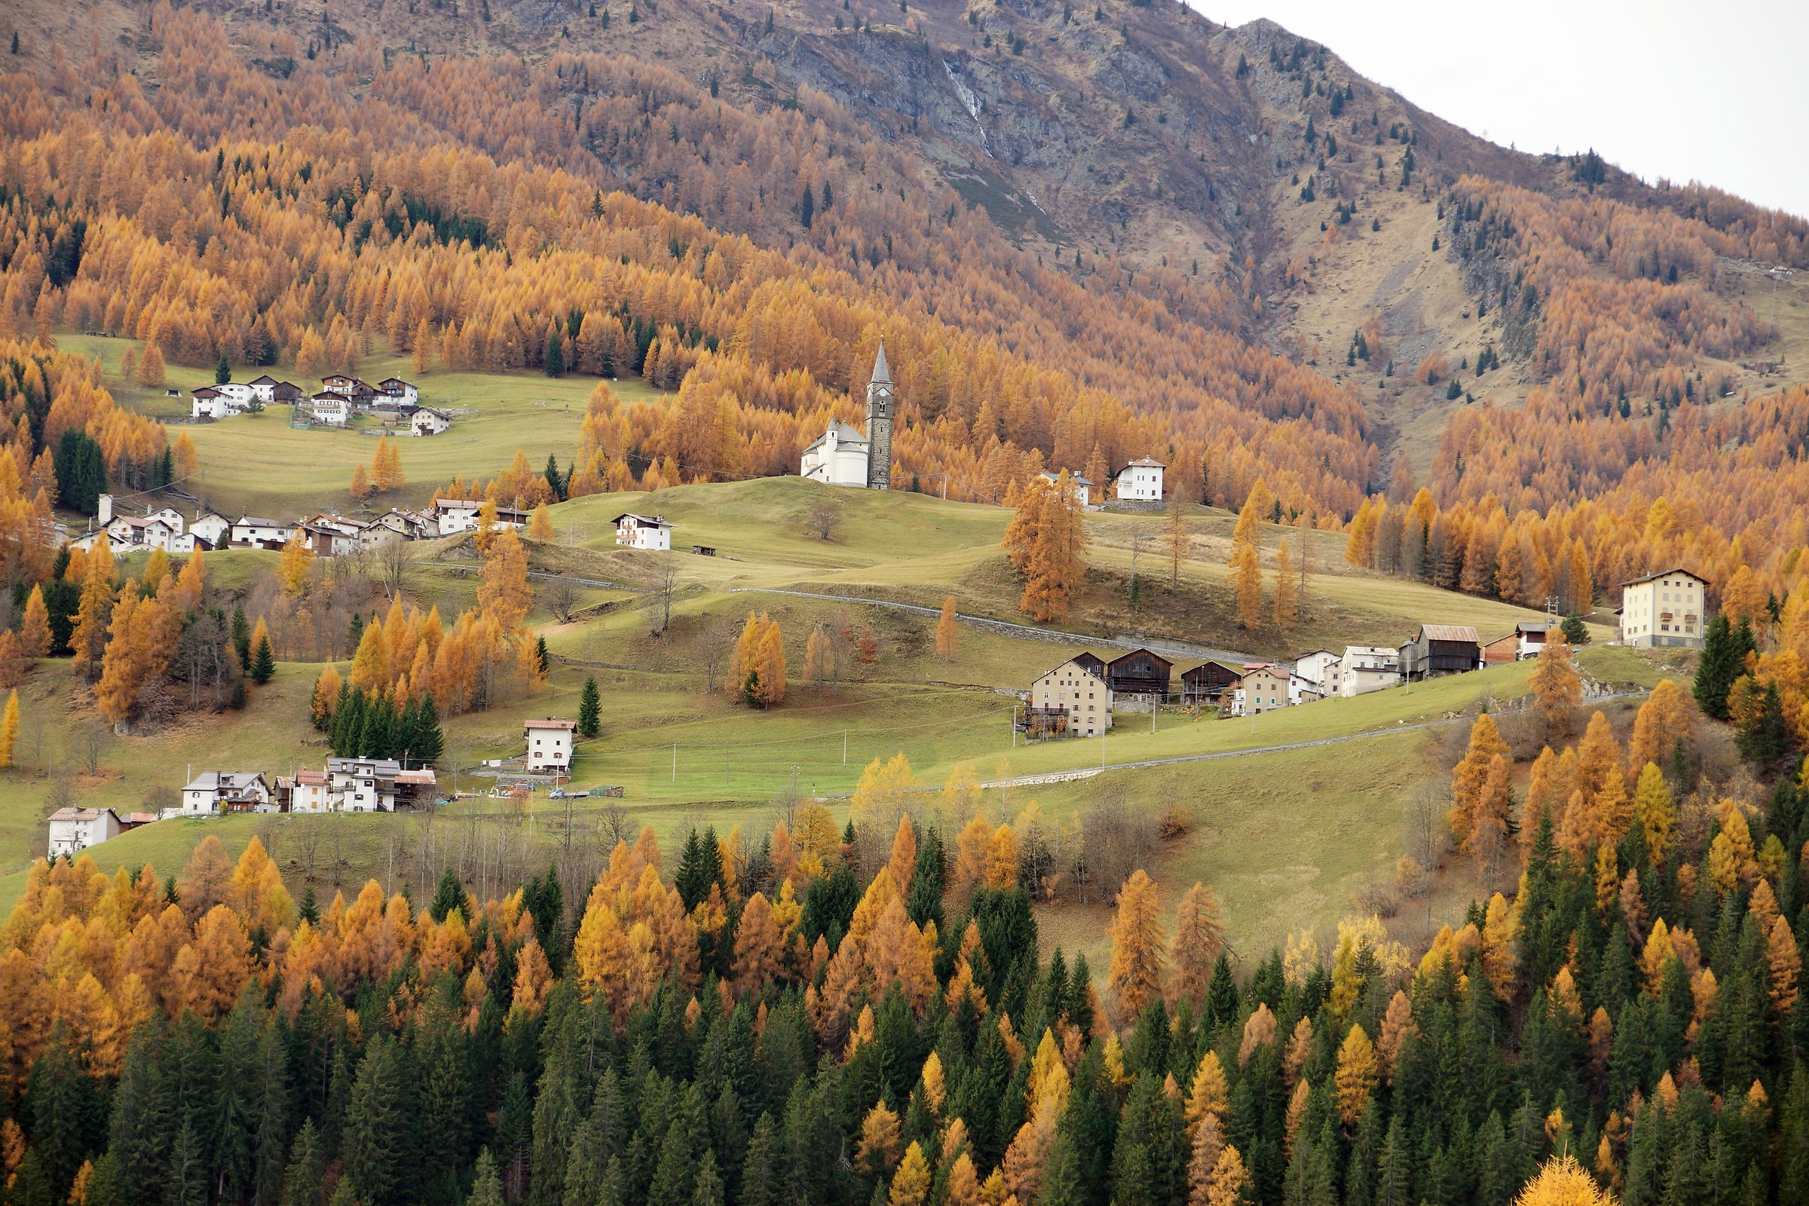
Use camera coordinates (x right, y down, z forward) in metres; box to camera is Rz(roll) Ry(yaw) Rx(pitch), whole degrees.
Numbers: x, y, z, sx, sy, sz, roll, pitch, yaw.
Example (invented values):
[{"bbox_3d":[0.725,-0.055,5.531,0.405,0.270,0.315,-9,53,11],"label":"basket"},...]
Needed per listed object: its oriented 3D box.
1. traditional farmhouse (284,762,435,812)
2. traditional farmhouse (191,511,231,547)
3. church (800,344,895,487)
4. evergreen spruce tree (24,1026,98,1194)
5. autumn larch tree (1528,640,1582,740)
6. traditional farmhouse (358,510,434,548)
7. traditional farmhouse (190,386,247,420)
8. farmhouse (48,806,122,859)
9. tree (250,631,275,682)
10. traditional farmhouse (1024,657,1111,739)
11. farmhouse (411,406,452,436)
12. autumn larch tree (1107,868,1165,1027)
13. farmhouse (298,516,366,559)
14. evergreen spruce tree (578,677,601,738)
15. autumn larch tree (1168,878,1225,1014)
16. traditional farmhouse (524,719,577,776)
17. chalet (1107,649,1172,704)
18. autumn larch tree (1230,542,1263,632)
[{"bbox_3d":[-103.270,34.560,1000.000,26.500,10.000,11.000,3,-6,-19],"label":"traditional farmhouse"},{"bbox_3d":[-193.360,-20.460,1470.000,9.200,9.500,9.500,2,-5,-19],"label":"traditional farmhouse"},{"bbox_3d":[-14.570,-46.500,1320.000,17.500,36.000,25.000,2,-5,-17],"label":"church"},{"bbox_3d":[-131.250,78.890,820.000,10.230,28.570,10.230,2,-5,0],"label":"evergreen spruce tree"},{"bbox_3d":[123.460,16.250,1000.000,9.300,18.400,9.300,0,-5,0],"label":"autumn larch tree"},{"bbox_3d":[-139.600,-20.370,1450.000,17.000,9.500,13.500,0,-6,14],"label":"traditional farmhouse"},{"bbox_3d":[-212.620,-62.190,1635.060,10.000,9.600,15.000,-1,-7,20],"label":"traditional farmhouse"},{"bbox_3d":[-164.100,45.890,1056.350,11.000,10.200,11.000,-2,-7,23],"label":"farmhouse"},{"bbox_3d":[-137.280,11.660,1130.000,5.290,11.200,5.290,2,-5,0],"label":"tree"},{"bbox_3d":[34.660,19.650,1100.000,16.000,15.800,13.000,-1,-5,7],"label":"traditional farmhouse"},{"bbox_3d":[-147.380,-56.540,1642.430,8.800,8.600,11.000,-2,-8,24],"label":"farmhouse"},{"bbox_3d":[38.750,57.970,882.000,9.400,26.830,9.400,2,-5,0],"label":"autumn larch tree"},{"bbox_3d":[-156.410,-18.100,1440.000,13.030,10.300,12.500,-3,-7,37],"label":"farmhouse"},{"bbox_3d":[-59.540,19.760,1000.000,4.290,11.390,4.290,2,-5,0],"label":"evergreen spruce tree"},{"bbox_3d":[48.990,58.670,890.000,9.250,23.370,9.250,2,-5,0],"label":"autumn larch tree"},{"bbox_3d":[-74.460,30.220,1110.000,10.790,10.700,10.000,2,-6,-3],"label":"traditional farmhouse"},{"bbox_3d":[46.470,15.260,1045.000,12.400,12.000,11.500,0,-6,9],"label":"chalet"},{"bbox_3d":[70.990,-3.370,1095.000,6.540,18.290,6.540,1,-6,0],"label":"autumn larch tree"}]

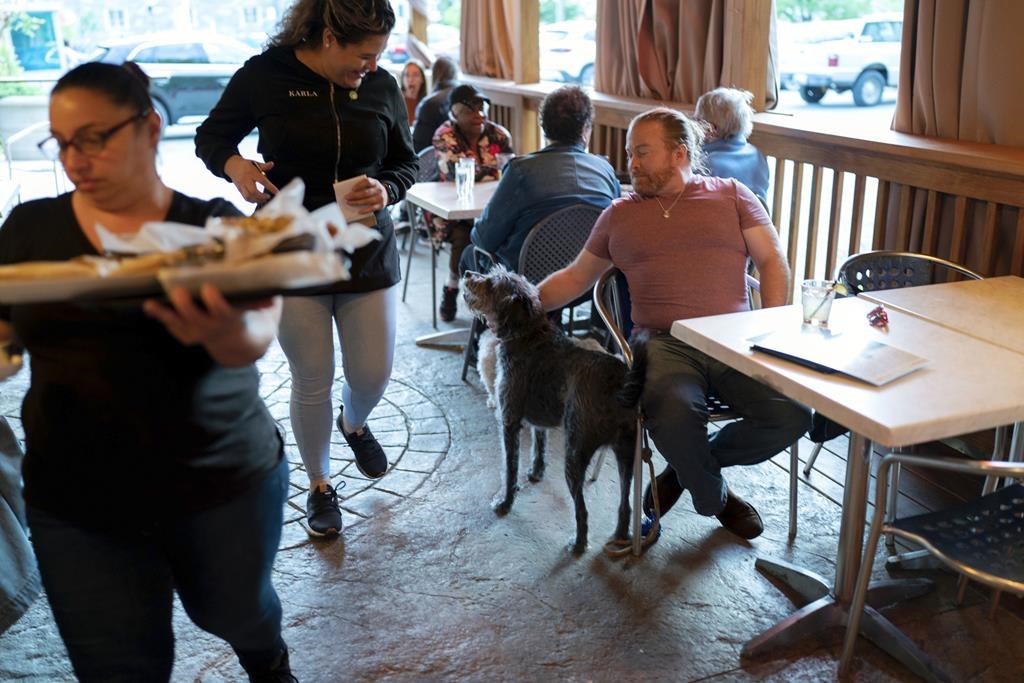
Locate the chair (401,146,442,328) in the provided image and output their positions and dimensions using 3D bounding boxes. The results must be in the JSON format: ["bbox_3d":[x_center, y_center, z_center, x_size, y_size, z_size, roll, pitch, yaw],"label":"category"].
[{"bbox_3d":[-0.277,-0.601,5.570,0.560,0.870,0.600,-7,18,-21],"label":"chair"}]

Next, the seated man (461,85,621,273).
[{"bbox_3d":[0.113,-0.464,4.444,0.580,1.340,0.850,-8,19,-21],"label":"seated man"}]

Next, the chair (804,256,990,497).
[{"bbox_3d":[1.377,0.146,3.330,0.560,0.800,0.580,-6,18,-16],"label":"chair"}]

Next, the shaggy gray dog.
[{"bbox_3d":[0.128,0.182,3.241,0.290,0.820,0.820,-14,21,-35],"label":"shaggy gray dog"}]

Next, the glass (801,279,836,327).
[{"bbox_3d":[0.797,-0.099,2.604,0.086,0.110,0.086,-1,17,0],"label":"glass"}]

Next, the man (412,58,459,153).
[{"bbox_3d":[-0.553,-1.475,7.655,0.580,1.380,0.850,-6,18,-17],"label":"man"}]

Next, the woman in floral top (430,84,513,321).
[{"bbox_3d":[-0.210,-0.793,5.530,0.500,1.260,0.720,-7,18,-21],"label":"woman in floral top"}]

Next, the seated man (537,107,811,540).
[{"bbox_3d":[0.499,-0.048,3.140,0.800,1.310,0.760,0,17,3],"label":"seated man"}]

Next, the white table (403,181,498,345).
[{"bbox_3d":[-0.147,-0.375,5.028,0.660,0.750,0.880,-7,18,-21],"label":"white table"}]

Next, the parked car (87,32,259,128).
[{"bbox_3d":[-5.020,-4.399,16.830,4.650,1.650,1.870,-11,20,-30],"label":"parked car"}]

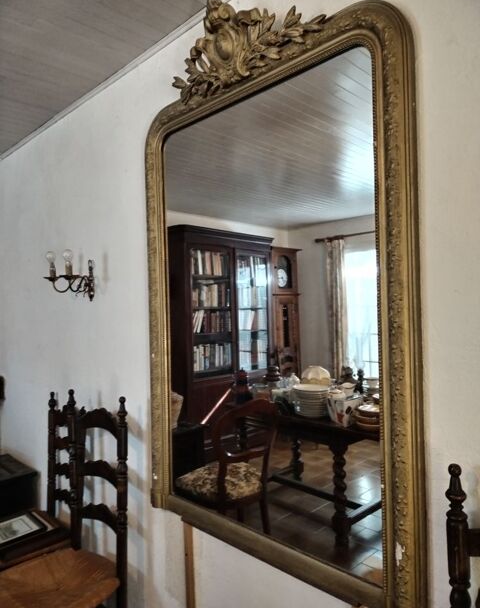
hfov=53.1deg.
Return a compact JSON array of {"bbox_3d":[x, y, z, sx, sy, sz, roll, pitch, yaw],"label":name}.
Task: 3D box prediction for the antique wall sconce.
[{"bbox_3d":[-0.767,-0.127,2.197,0.184,0.231,0.252,-1,-1,-44],"label":"antique wall sconce"}]

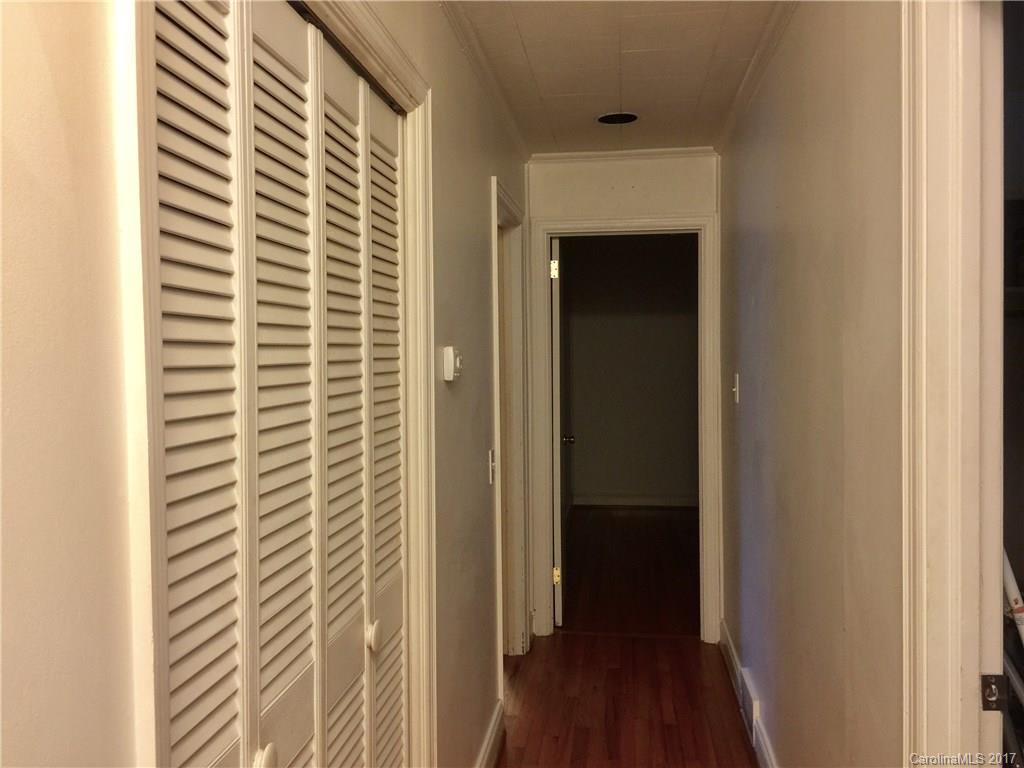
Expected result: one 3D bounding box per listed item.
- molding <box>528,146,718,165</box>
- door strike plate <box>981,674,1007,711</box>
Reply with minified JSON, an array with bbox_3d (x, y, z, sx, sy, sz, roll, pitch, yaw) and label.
[{"bbox_3d":[0.547,-1.145,4.284,0.950,0.043,0.038,0,1,8],"label":"molding"},{"bbox_3d":[0.753,0.482,1.338,0.042,0.056,0.006,-1,2,8],"label":"door strike plate"}]

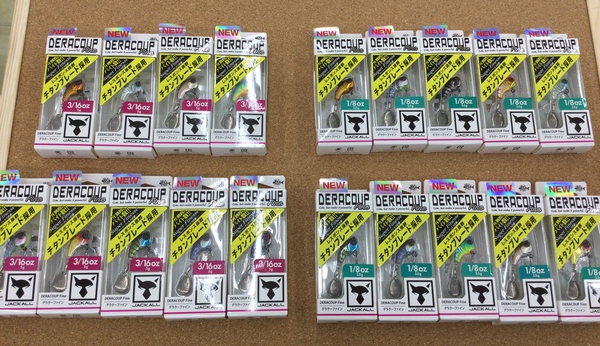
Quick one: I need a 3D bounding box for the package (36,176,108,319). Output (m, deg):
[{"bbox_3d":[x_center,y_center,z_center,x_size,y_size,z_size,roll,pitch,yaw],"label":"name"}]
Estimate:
[{"bbox_3d":[-0.187,0.056,0.457,0.049,0.021,0.123,0,75,-2],"label":"package"}]

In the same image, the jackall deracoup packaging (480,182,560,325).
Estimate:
[{"bbox_3d":[0.188,0.066,0.469,0.049,0.021,0.123,0,75,-2],"label":"jackall deracoup packaging"}]

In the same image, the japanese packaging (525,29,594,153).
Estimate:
[{"bbox_3d":[0.247,-0.080,0.518,0.049,0.020,0.123,0,75,-2],"label":"japanese packaging"}]

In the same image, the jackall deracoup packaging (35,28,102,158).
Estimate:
[{"bbox_3d":[-0.212,-0.076,0.500,0.049,0.020,0.123,0,75,-2],"label":"jackall deracoup packaging"}]

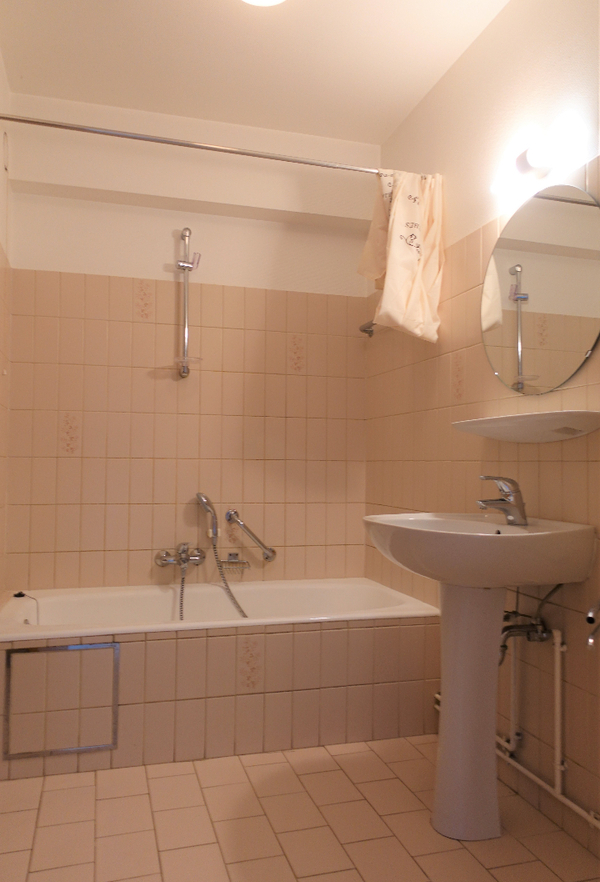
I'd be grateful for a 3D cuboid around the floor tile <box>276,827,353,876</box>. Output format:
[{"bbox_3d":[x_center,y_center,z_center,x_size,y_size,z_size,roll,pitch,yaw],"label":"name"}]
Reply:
[{"bbox_3d":[0.038,1.091,1.590,0.152,0.012,0.189,1,-2,-18],"label":"floor tile"}]

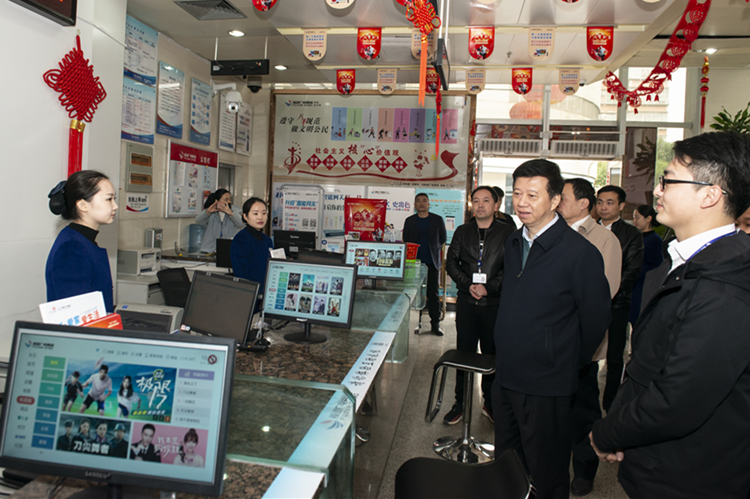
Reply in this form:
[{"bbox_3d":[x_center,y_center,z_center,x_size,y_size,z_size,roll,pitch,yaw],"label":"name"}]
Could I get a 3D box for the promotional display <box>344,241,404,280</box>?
[{"bbox_3d":[0.008,0.124,4.140,0.495,0.400,0.180,3,4,7],"label":"promotional display"}]

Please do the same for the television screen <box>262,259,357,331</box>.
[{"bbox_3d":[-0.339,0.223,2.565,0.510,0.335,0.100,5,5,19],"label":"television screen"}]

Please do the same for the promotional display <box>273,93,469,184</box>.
[{"bbox_3d":[-0.068,-1.643,7.500,3.000,1.340,0.040,3,4,11],"label":"promotional display"}]

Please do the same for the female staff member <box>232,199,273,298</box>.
[{"bbox_3d":[-0.900,0.378,3.657,0.330,1.530,0.440,7,6,35],"label":"female staff member"}]

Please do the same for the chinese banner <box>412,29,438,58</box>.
[{"bbox_3d":[0.509,-2.137,5.205,0.257,0.321,0.010,3,5,9],"label":"chinese banner"}]

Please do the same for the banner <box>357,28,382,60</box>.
[{"bbox_3d":[-0.059,-2.165,5.274,0.262,0.325,0.010,3,5,9],"label":"banner"}]

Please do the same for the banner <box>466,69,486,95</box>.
[{"bbox_3d":[1.276,-2.105,6.280,0.255,0.330,0.012,3,4,8],"label":"banner"}]

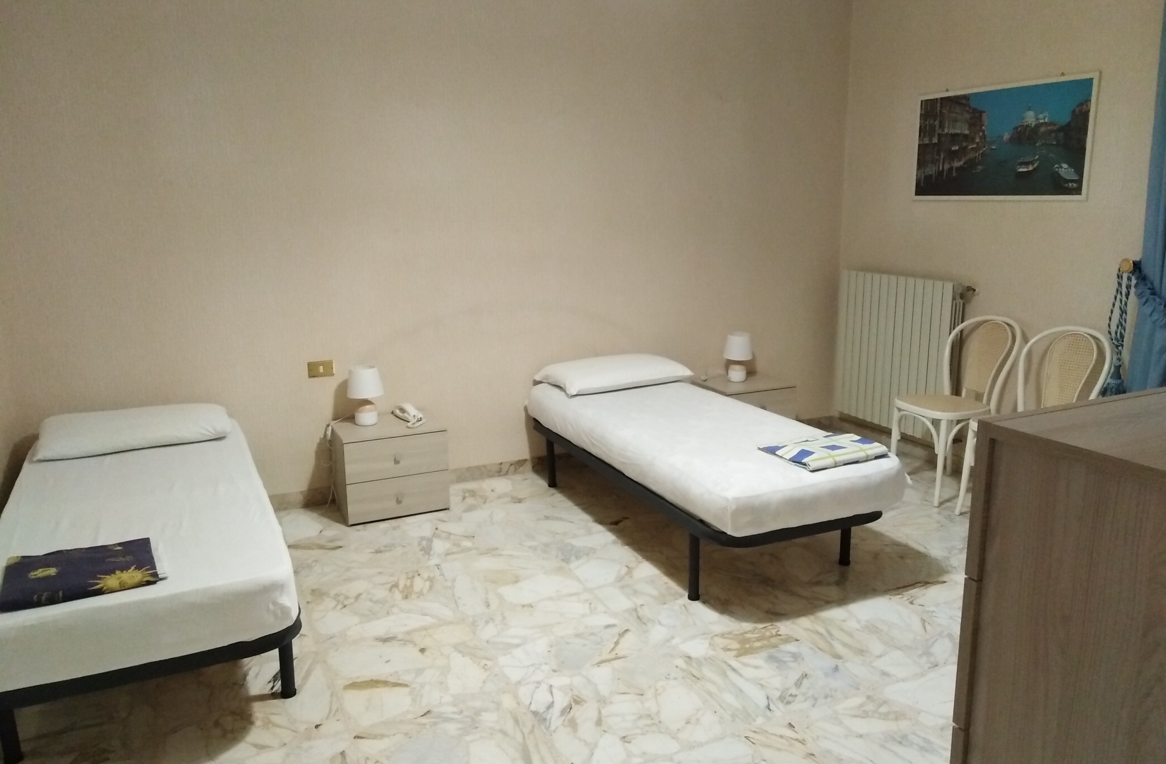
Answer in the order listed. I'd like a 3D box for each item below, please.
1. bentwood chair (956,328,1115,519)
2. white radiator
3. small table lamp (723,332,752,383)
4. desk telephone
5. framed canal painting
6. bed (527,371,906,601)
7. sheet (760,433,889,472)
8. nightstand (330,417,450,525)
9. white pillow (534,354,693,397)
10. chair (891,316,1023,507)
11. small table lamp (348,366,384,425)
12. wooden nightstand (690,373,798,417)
[{"bbox_3d":[2.009,0.205,3.954,0.500,0.890,0.450,-6,14,-21],"label":"bentwood chair"},{"bbox_3d":[1.763,-0.168,4.941,0.100,0.865,0.890,-6,14,-21],"label":"white radiator"},{"bbox_3d":[0.911,-0.142,5.143,0.175,0.275,0.175,-1,13,0],"label":"small table lamp"},{"bbox_3d":[-0.897,0.160,4.447,0.130,0.080,0.210,-11,16,-37],"label":"desk telephone"},{"bbox_3d":[1.995,-1.157,4.250,0.025,0.546,1.056,-6,14,-21],"label":"framed canal painting"},{"bbox_3d":[0.493,0.418,4.111,0.840,0.490,1.930,-7,14,-22],"label":"bed"},{"bbox_3d":[0.986,0.275,3.536,0.420,0.042,0.310,-7,14,-24],"label":"sheet"},{"bbox_3d":[-0.963,0.425,4.403,0.480,0.413,0.385,-6,14,-21],"label":"nightstand"},{"bbox_3d":[0.186,-0.043,4.793,0.800,0.125,0.380,-7,14,-23],"label":"white pillow"},{"bbox_3d":[1.832,0.118,4.381,0.500,0.890,0.450,-6,14,-21],"label":"chair"},{"bbox_3d":[-1.083,0.077,4.378,0.180,0.280,0.180,-6,14,-21],"label":"small table lamp"},{"bbox_3d":[0.931,0.217,5.117,0.470,0.413,0.390,-6,14,-21],"label":"wooden nightstand"}]

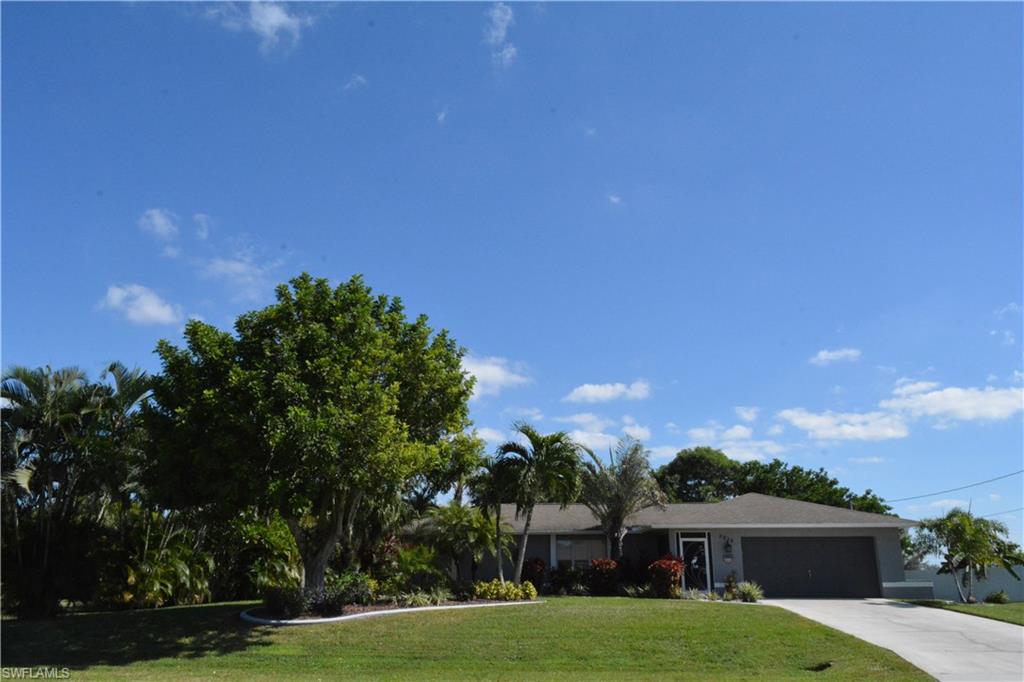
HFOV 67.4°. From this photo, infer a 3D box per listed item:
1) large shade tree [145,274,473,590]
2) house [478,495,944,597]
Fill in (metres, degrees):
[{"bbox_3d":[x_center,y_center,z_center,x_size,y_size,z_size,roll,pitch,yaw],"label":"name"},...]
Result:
[{"bbox_3d":[-7.352,3.269,27.655,11.850,12.069,11.257,0,-16,0],"label":"large shade tree"},{"bbox_3d":[5.550,8.978,34.042,18.900,4.150,13.300,0,-16,1],"label":"house"}]

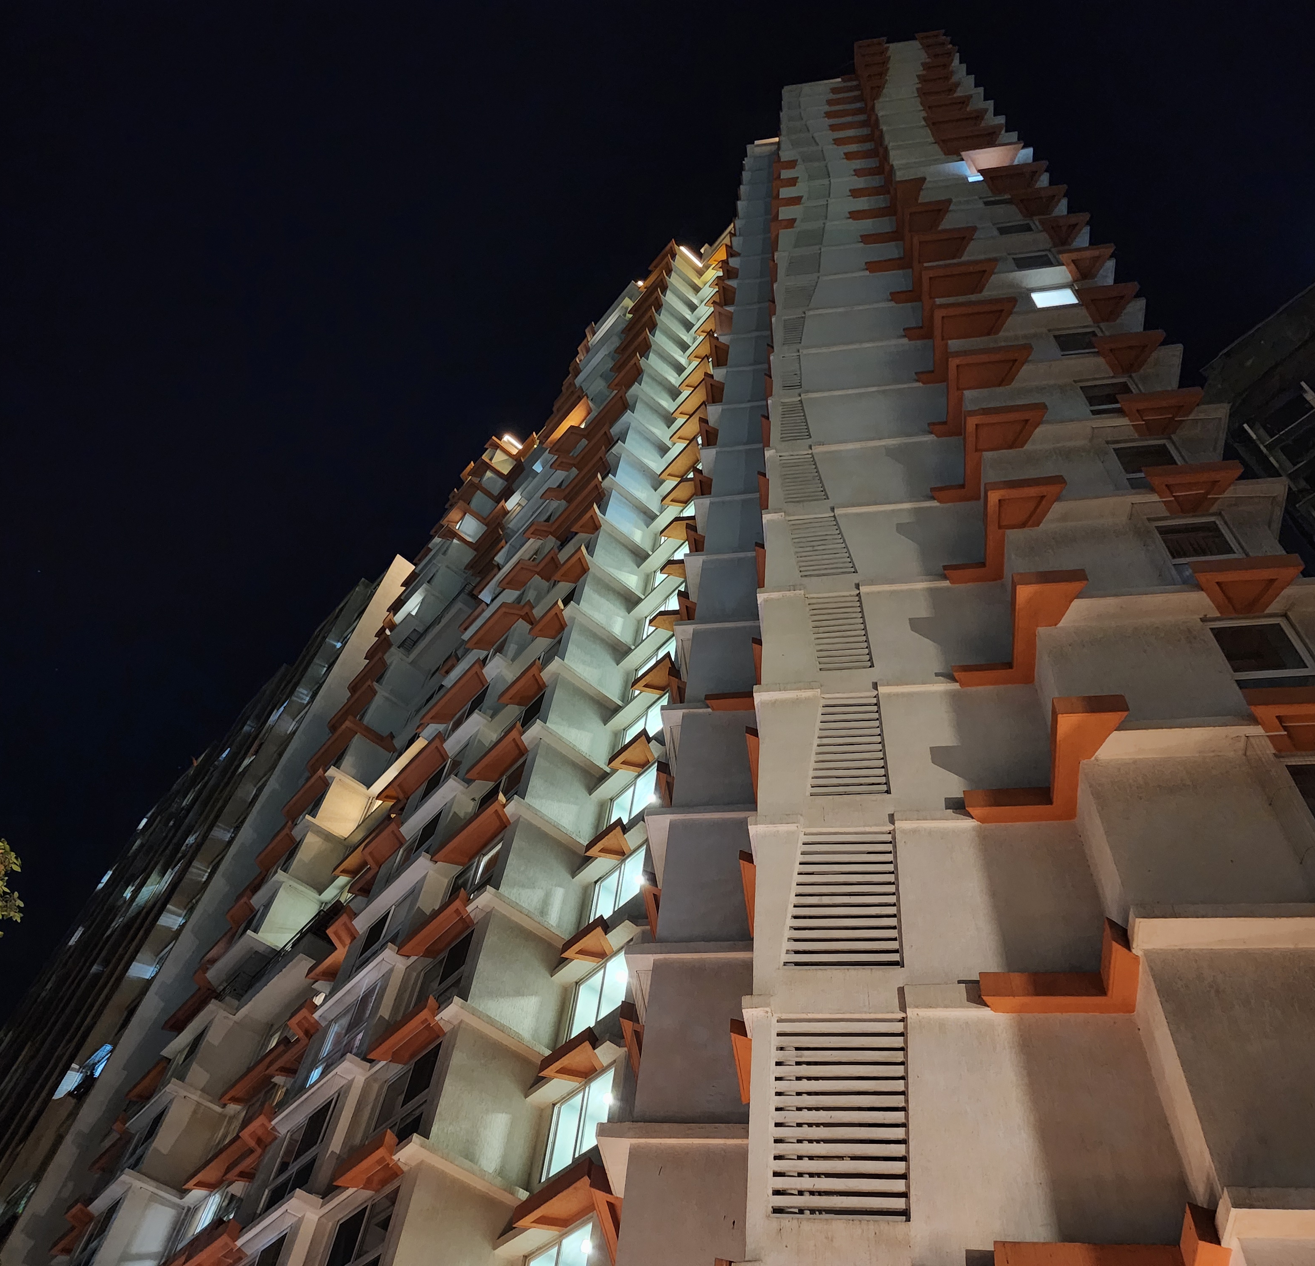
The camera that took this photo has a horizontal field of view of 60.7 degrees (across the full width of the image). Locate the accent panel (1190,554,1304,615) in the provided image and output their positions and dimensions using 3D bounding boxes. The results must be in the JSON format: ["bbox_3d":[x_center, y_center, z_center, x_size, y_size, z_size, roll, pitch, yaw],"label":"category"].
[{"bbox_3d":[8.387,-0.655,16.104,1.461,0.300,0.756,-3,-56,9],"label":"accent panel"}]

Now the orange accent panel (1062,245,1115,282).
[{"bbox_3d":[10.796,-9.293,28.292,1.290,0.310,0.740,-3,-56,9],"label":"orange accent panel"}]

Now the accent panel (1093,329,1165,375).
[{"bbox_3d":[9.811,-5.830,23.476,1.380,0.310,0.760,-3,-56,9],"label":"accent panel"}]

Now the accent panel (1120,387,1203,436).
[{"bbox_3d":[9.385,-4.107,21.054,1.440,0.310,0.760,-3,-56,9],"label":"accent panel"}]

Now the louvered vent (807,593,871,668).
[{"bbox_3d":[3.122,-0.030,19.367,1.100,2.330,0.120,-3,-56,9],"label":"louvered vent"}]

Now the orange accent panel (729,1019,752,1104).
[{"bbox_3d":[1.318,5.272,13.817,0.640,0.250,1.400,-3,-56,9],"label":"orange accent panel"}]

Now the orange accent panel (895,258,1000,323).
[{"bbox_3d":[7.596,-8.618,29.179,2.390,0.330,1.760,-3,-56,9],"label":"orange accent panel"}]

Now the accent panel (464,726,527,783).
[{"bbox_3d":[-4.335,3.472,31.498,0.687,0.330,2.539,37,-59,-18],"label":"accent panel"}]

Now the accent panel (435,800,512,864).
[{"bbox_3d":[-4.655,5.205,29.070,0.687,0.330,2.886,37,-59,-18],"label":"accent panel"}]

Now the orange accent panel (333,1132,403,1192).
[{"bbox_3d":[-5.532,10.519,22.118,0.730,0.340,1.940,36,-59,-18],"label":"orange accent panel"}]

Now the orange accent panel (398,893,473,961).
[{"bbox_3d":[-5.170,7.167,27.014,0.670,0.330,2.750,37,-59,-18],"label":"orange accent panel"}]

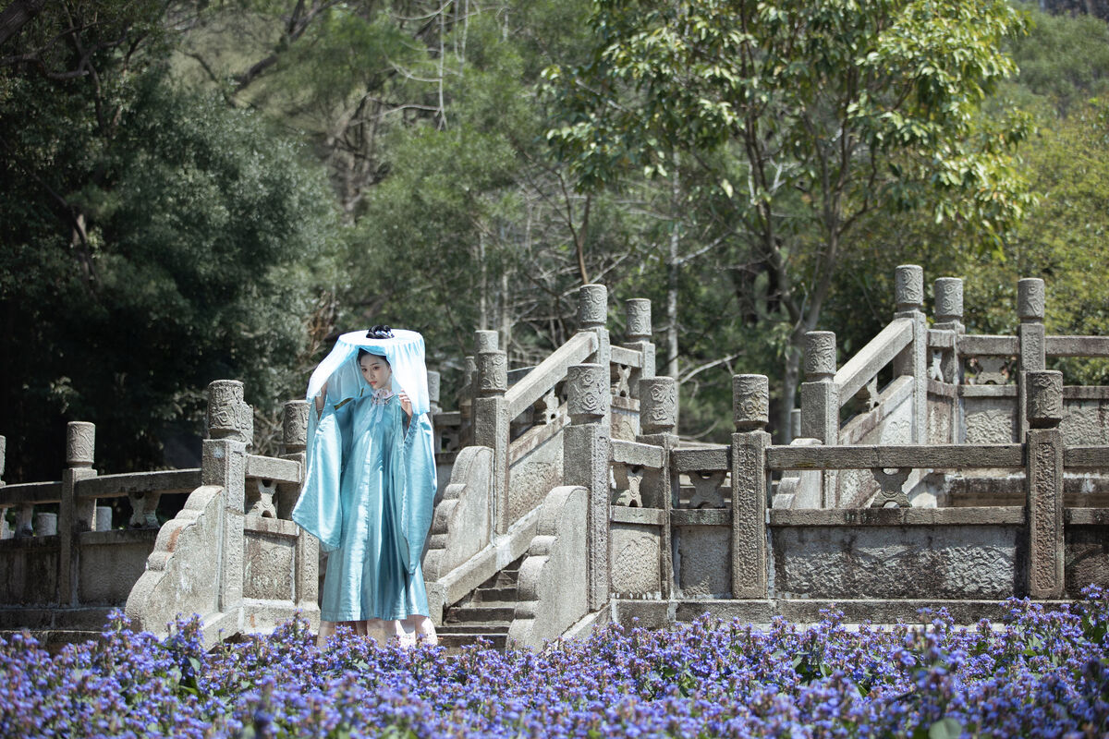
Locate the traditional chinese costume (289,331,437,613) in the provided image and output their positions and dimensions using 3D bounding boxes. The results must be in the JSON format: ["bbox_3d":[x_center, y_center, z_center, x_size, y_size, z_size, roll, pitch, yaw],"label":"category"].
[{"bbox_3d":[-1.005,0.560,14.350,0.730,1.538,0.520,-1,-6,6],"label":"traditional chinese costume"}]

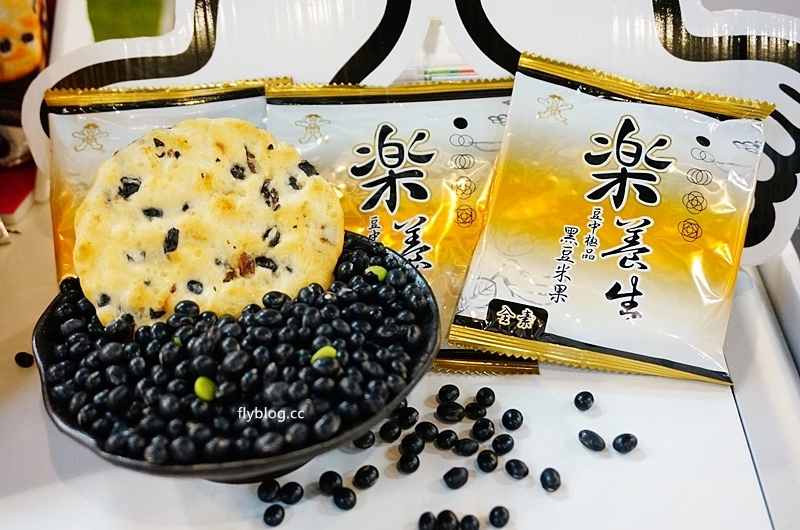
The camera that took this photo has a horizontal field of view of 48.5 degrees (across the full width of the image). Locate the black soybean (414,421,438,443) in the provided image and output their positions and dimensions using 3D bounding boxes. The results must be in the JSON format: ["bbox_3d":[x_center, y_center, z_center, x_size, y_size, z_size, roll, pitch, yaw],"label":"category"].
[{"bbox_3d":[0.010,0.063,0.334,0.009,0.007,0.007,17,37,23],"label":"black soybean"}]

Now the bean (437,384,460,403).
[{"bbox_3d":[0.020,0.052,0.359,0.009,0.008,0.008,2,32,4],"label":"bean"}]

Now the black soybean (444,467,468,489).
[{"bbox_3d":[0.020,0.076,0.315,0.009,0.007,0.007,-12,35,-18],"label":"black soybean"}]

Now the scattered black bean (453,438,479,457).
[{"bbox_3d":[0.025,0.069,0.333,0.010,0.007,0.007,3,32,5],"label":"scattered black bean"}]

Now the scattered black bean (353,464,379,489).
[{"bbox_3d":[-0.012,0.075,0.314,0.010,0.008,0.008,-28,43,-36],"label":"scattered black bean"}]

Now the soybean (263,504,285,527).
[{"bbox_3d":[-0.044,0.089,0.314,0.007,0.006,0.009,4,28,7],"label":"soybean"}]

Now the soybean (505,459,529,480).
[{"bbox_3d":[0.042,0.074,0.319,0.009,0.007,0.007,21,39,28],"label":"soybean"}]

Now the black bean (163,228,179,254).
[{"bbox_3d":[-0.084,-0.009,0.327,0.005,0.010,0.005,0,24,0],"label":"black bean"}]

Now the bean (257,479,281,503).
[{"bbox_3d":[-0.046,0.079,0.309,0.007,0.007,0.008,-11,35,-16],"label":"bean"}]

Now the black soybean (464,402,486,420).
[{"bbox_3d":[0.031,0.061,0.366,0.009,0.006,0.008,15,31,26],"label":"black soybean"}]

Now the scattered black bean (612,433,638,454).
[{"bbox_3d":[0.088,0.070,0.348,0.010,0.007,0.008,-7,29,-12],"label":"scattered black bean"}]

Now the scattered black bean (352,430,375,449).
[{"bbox_3d":[-0.013,0.065,0.331,0.008,0.007,0.008,-18,38,-26],"label":"scattered black bean"}]

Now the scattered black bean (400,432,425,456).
[{"bbox_3d":[0.005,0.070,0.346,0.009,0.008,0.010,1,28,1],"label":"scattered black bean"}]

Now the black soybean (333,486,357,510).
[{"bbox_3d":[-0.020,0.085,0.320,0.008,0.007,0.009,-2,28,-4],"label":"black soybean"}]

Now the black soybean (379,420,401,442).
[{"bbox_3d":[-0.004,0.064,0.340,0.008,0.008,0.009,0,32,-1],"label":"black soybean"}]

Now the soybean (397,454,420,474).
[{"bbox_3d":[0.003,0.073,0.325,0.008,0.008,0.008,0,32,1],"label":"soybean"}]

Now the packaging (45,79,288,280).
[{"bbox_3d":[-0.102,-0.017,0.402,0.114,0.129,0.017,-4,4,-3],"label":"packaging"}]

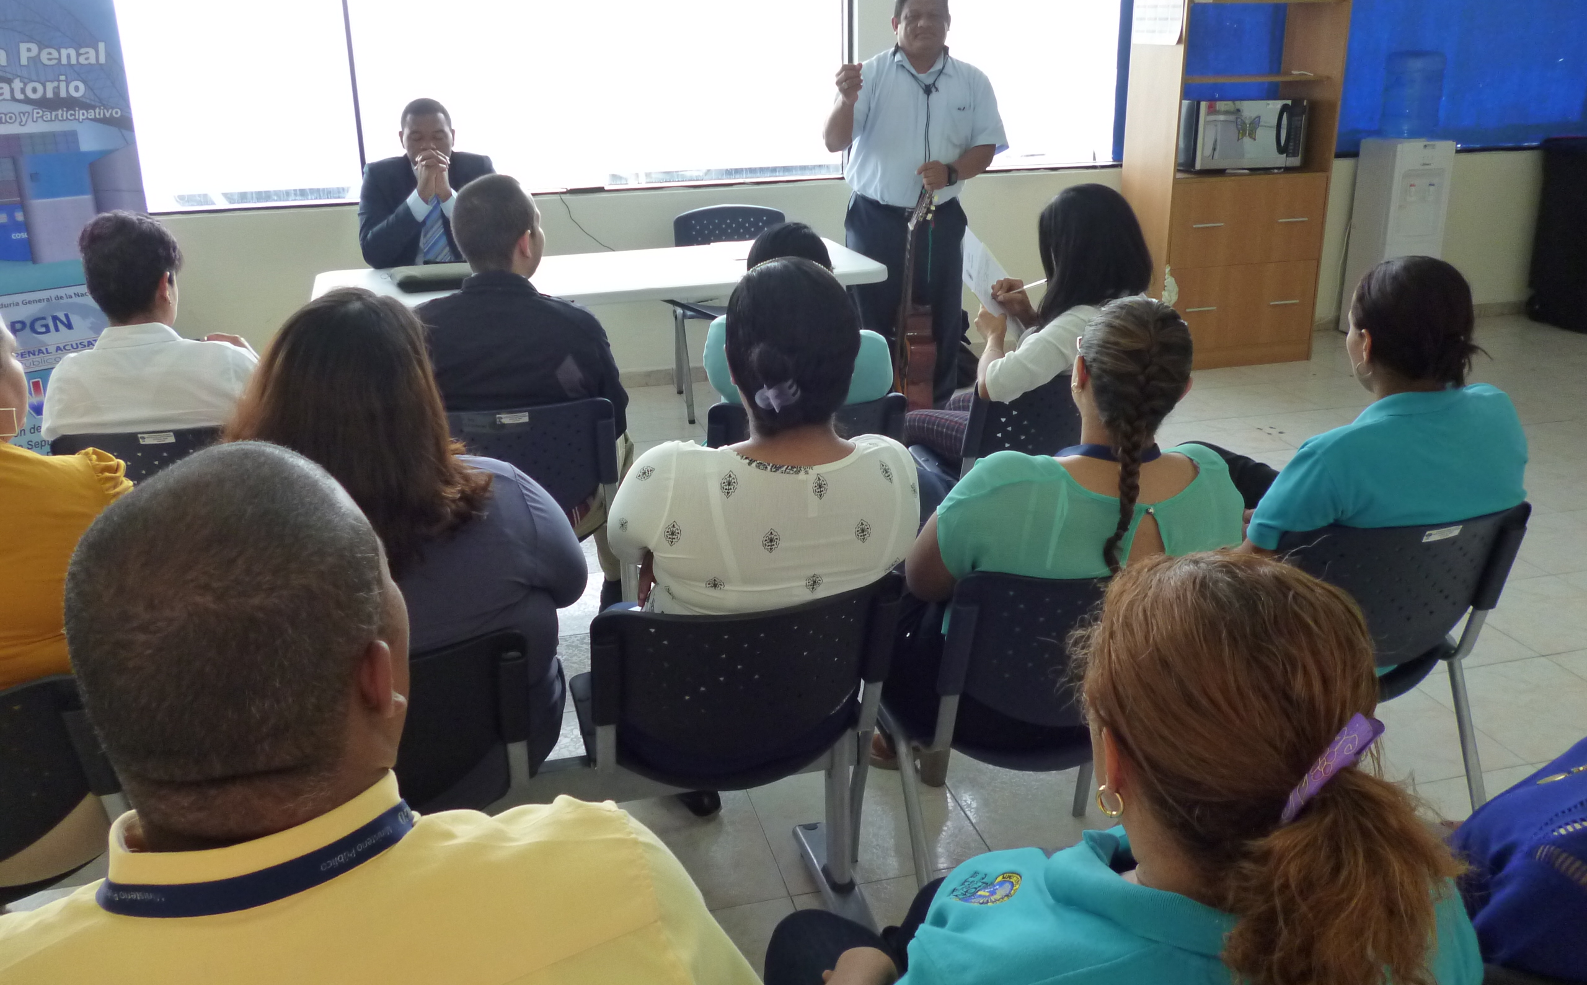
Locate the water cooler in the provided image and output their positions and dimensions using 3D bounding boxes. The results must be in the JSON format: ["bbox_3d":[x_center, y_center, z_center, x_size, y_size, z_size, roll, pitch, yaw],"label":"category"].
[{"bbox_3d":[3.032,-1.260,6.443,0.340,0.960,0.320,-6,20,-13],"label":"water cooler"}]

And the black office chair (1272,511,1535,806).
[{"bbox_3d":[0.928,0.319,2.402,0.470,0.800,0.550,-6,20,-14],"label":"black office chair"}]

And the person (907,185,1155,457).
[{"bbox_3d":[0.517,-0.181,3.137,0.470,1.150,0.700,-13,23,-31],"label":"person"}]

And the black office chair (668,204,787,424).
[{"bbox_3d":[-0.262,-0.753,5.276,0.490,0.800,0.560,-6,20,-14],"label":"black office chair"}]

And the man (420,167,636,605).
[{"bbox_3d":[-0.660,-0.186,3.206,0.500,1.260,0.820,-4,20,-9],"label":"man"}]

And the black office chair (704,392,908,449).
[{"bbox_3d":[0.008,0.066,3.152,0.470,0.800,0.550,-3,20,-7],"label":"black office chair"}]

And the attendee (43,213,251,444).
[{"bbox_3d":[-1.358,-0.114,3.102,0.500,1.220,0.800,-4,20,-8],"label":"attendee"}]

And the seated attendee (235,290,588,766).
[{"bbox_3d":[-0.636,0.222,2.116,0.560,1.230,0.800,-6,20,-12],"label":"seated attendee"}]

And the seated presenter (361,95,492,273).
[{"bbox_3d":[-1.291,-0.721,4.537,0.540,1.270,0.780,-6,21,-15],"label":"seated presenter"}]

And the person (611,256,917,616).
[{"bbox_3d":[-0.097,0.176,2.114,0.480,1.190,0.720,-5,20,-12],"label":"person"}]

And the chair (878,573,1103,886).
[{"bbox_3d":[0.401,0.371,2.171,0.480,0.770,0.560,-6,21,-15],"label":"chair"}]

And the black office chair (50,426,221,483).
[{"bbox_3d":[-1.340,0.144,3.004,0.470,0.800,0.550,-4,20,-9],"label":"black office chair"}]

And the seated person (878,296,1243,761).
[{"bbox_3d":[0.372,0.162,2.250,0.500,1.110,0.740,-7,21,-16],"label":"seated person"}]

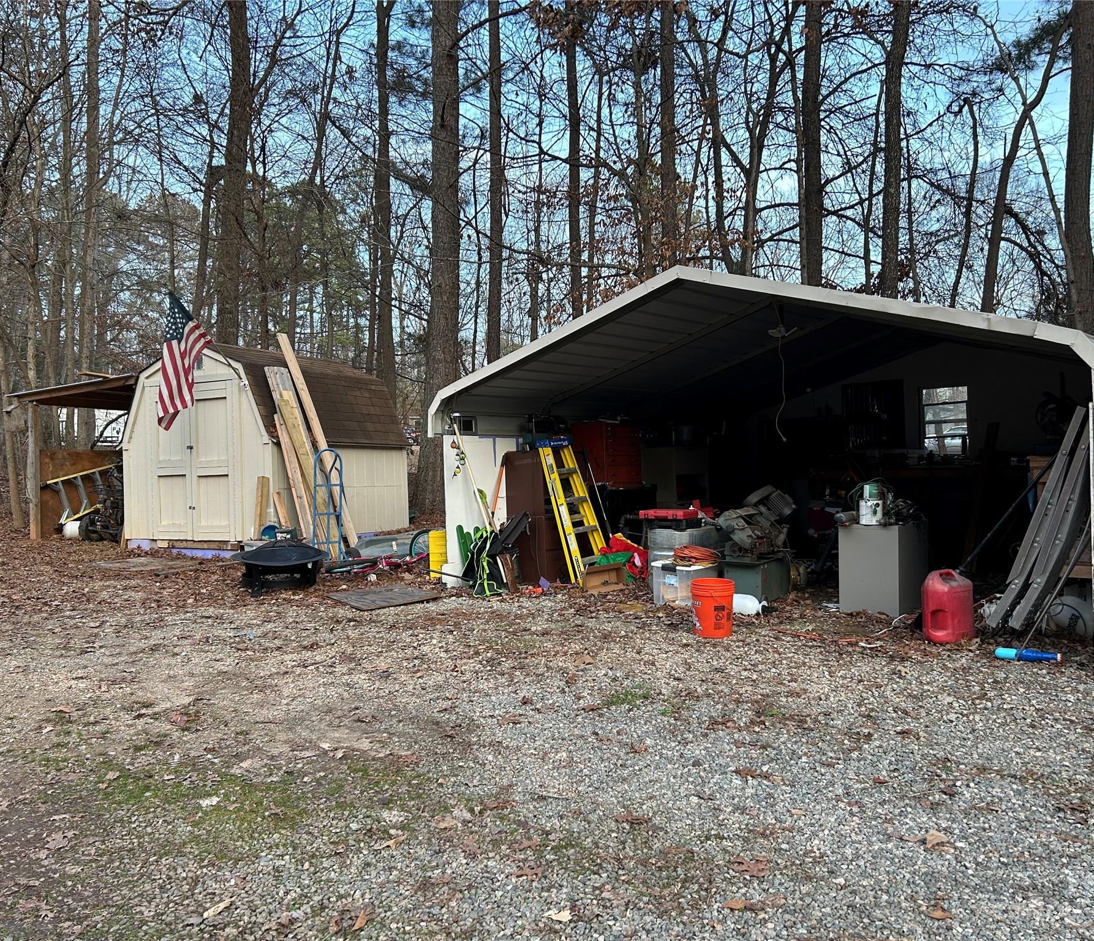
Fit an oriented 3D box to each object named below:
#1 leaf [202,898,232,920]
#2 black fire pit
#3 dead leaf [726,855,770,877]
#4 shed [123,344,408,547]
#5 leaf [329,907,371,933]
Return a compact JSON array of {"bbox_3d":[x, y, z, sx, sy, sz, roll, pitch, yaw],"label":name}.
[{"bbox_3d":[-1.030,1.373,2.957,0.042,0.022,0.118,0,4,26],"label":"leaf"},{"bbox_3d":[-2.400,0.851,8.450,0.880,0.470,0.880,-1,3,0],"label":"black fire pit"},{"bbox_3d":[0.670,1.321,3.144,0.132,0.026,0.085,-1,3,0],"label":"dead leaf"},{"bbox_3d":[-3.572,-0.330,12.234,2.490,2.420,2.620,-1,0,28],"label":"shed"},{"bbox_3d":[-0.600,1.368,2.862,0.118,0.030,0.090,-1,3,0],"label":"leaf"}]

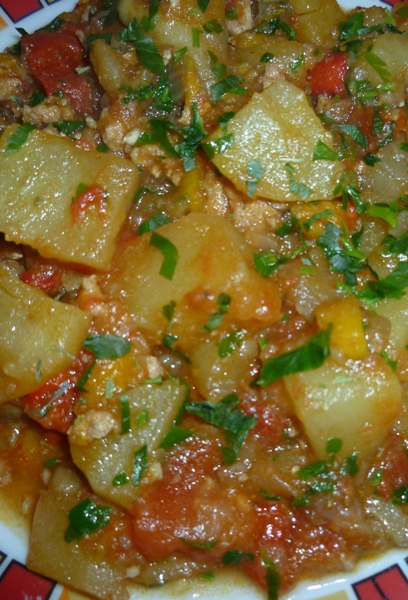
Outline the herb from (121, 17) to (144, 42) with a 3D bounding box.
[{"bbox_3d":[-0.022,-0.086,0.208,0.006,0.004,0.010,28,70,14],"label":"herb"}]

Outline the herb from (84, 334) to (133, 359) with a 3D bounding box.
[{"bbox_3d":[-0.024,0.012,0.163,0.012,0.004,0.005,6,66,5],"label":"herb"}]

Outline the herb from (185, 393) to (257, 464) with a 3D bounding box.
[{"bbox_3d":[0.006,0.030,0.161,0.012,0.006,0.017,-34,69,-12],"label":"herb"}]

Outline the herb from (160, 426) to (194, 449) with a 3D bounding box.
[{"bbox_3d":[-0.006,0.033,0.155,0.007,0.003,0.003,-21,67,-7],"label":"herb"}]

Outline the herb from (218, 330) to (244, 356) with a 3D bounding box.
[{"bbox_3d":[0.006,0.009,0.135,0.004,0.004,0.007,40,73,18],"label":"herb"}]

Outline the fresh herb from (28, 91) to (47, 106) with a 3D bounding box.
[{"bbox_3d":[-0.044,-0.053,0.169,0.005,0.004,0.005,1,66,2],"label":"fresh herb"}]

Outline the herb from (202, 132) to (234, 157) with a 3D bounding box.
[{"bbox_3d":[0.004,-0.043,0.179,0.008,0.004,0.005,-11,66,-3],"label":"herb"}]

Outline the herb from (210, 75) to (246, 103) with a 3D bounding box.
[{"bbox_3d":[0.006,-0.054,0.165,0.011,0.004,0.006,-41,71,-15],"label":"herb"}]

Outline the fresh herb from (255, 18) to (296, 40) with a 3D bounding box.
[{"bbox_3d":[0.023,-0.087,0.209,0.013,0.004,0.004,16,67,9],"label":"fresh herb"}]

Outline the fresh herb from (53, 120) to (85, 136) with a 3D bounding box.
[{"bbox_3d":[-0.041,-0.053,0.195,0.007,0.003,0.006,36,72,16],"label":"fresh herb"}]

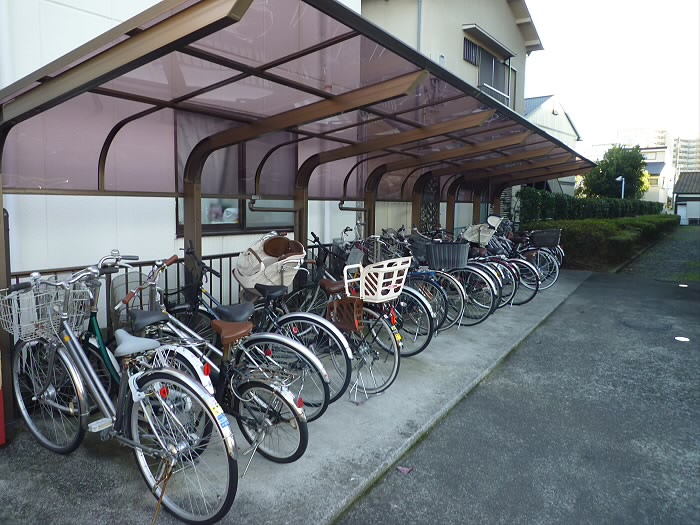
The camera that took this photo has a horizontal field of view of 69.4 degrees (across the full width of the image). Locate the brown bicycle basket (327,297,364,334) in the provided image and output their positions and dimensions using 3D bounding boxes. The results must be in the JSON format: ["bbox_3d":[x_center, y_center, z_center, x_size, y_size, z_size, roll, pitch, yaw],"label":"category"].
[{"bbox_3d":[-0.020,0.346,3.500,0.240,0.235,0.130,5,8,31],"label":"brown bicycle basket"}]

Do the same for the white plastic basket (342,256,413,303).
[{"bbox_3d":[0.202,0.114,3.538,0.310,0.270,0.410,5,8,31],"label":"white plastic basket"}]

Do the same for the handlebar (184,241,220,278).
[{"bbox_3d":[-1.021,-0.030,3.524,0.140,0.100,0.550,-2,30,-40],"label":"handlebar"}]

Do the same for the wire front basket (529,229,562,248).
[{"bbox_3d":[3.237,-0.396,8.348,0.400,0.260,0.310,6,9,37],"label":"wire front basket"}]

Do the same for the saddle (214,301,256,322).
[{"bbox_3d":[-0.736,0.303,3.195,0.265,0.115,0.190,3,14,23],"label":"saddle"}]

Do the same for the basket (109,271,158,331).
[{"bbox_3d":[-1.250,0.222,2.930,0.250,0.255,0.330,0,7,-10],"label":"basket"}]

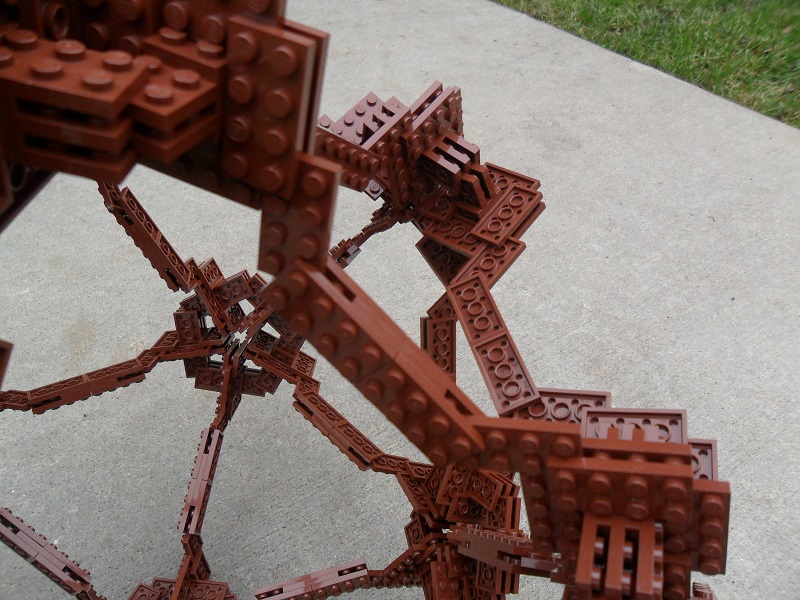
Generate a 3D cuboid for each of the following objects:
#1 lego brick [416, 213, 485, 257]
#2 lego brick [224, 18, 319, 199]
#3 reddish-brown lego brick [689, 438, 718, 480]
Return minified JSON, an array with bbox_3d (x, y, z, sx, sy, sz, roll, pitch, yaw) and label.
[{"bbox_3d":[0.027,-0.030,0.282,0.032,0.005,0.016,30,72,39],"label":"lego brick"},{"bbox_3d":[-0.027,-0.036,0.122,0.016,0.032,0.005,21,38,8],"label":"lego brick"},{"bbox_3d":[0.086,0.057,0.185,0.016,0.005,0.032,-3,51,28],"label":"reddish-brown lego brick"}]

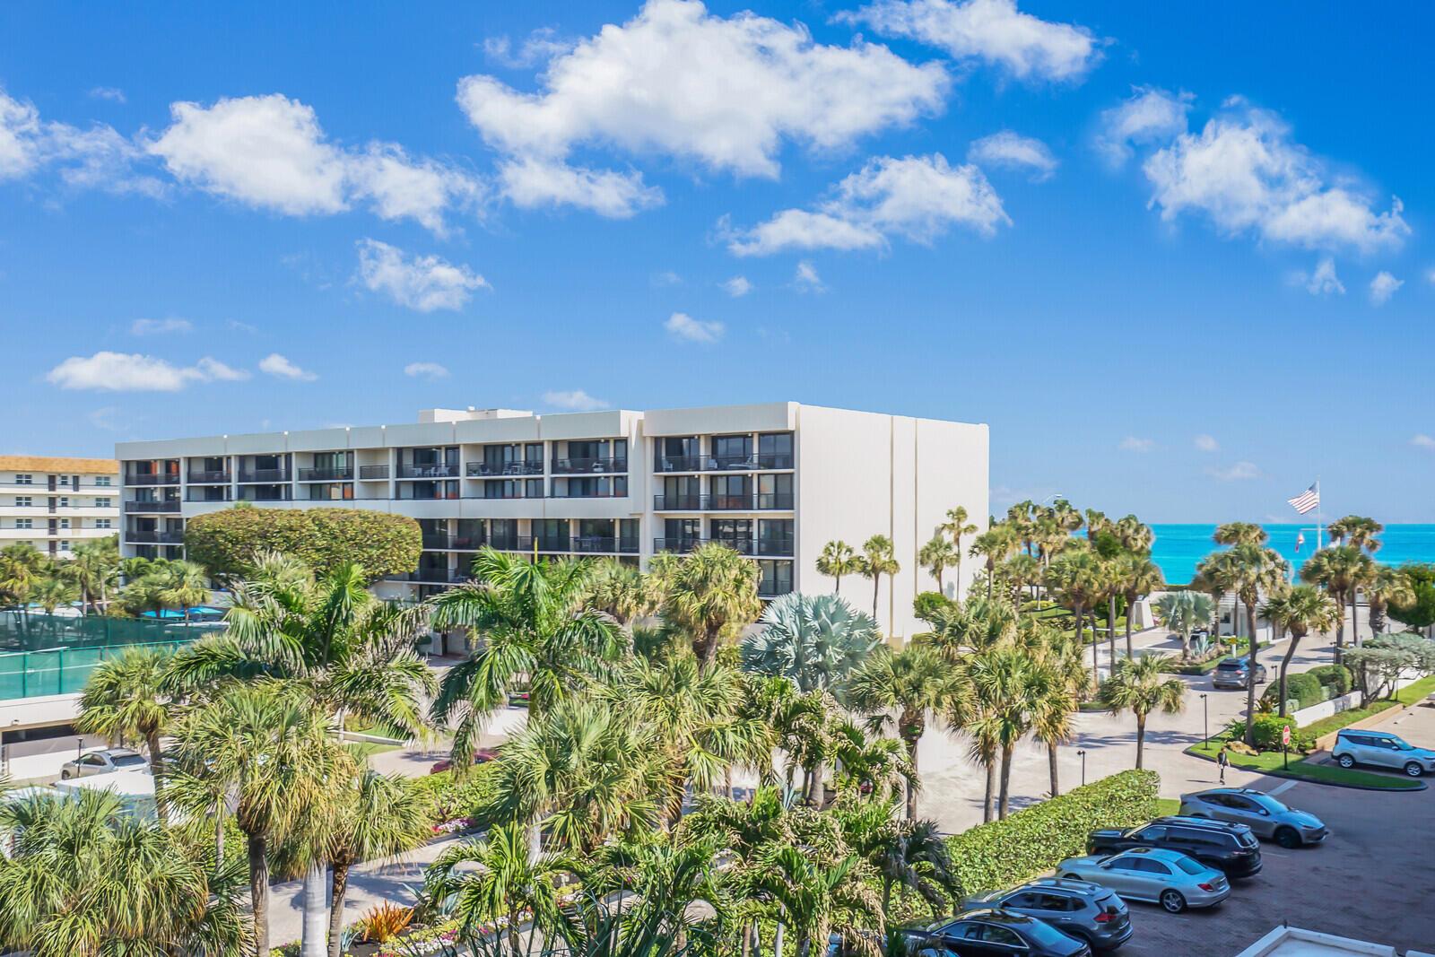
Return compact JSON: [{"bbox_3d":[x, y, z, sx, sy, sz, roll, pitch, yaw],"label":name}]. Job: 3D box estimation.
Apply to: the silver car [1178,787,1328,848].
[{"bbox_3d":[18.300,11.425,47.870,4.750,1.620,1.920,-1,-2,38],"label":"silver car"}]

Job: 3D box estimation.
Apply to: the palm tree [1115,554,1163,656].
[{"bbox_3d":[27.757,9.079,91.613,3.038,8.512,3.038,-1,-2,17],"label":"palm tree"}]

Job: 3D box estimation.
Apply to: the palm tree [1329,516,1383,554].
[{"bbox_3d":[51.700,8.687,112.784,4.400,11.460,4.400,0,-2,0],"label":"palm tree"}]

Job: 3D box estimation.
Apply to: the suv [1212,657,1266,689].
[{"bbox_3d":[32.262,11.985,85.934,1.900,1.680,4.700,-1,-2,39],"label":"suv"}]

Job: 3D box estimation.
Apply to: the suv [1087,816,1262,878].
[{"bbox_3d":[14.080,11.350,43.167,5.150,1.800,1.980,-1,-2,38],"label":"suv"}]

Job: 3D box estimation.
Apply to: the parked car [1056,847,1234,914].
[{"bbox_3d":[12.350,11.429,40.414,4.900,1.470,1.860,-1,-2,38],"label":"parked car"}]

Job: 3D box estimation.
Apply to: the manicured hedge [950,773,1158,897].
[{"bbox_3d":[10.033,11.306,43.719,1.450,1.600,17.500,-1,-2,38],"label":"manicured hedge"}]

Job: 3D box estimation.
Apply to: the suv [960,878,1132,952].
[{"bbox_3d":[8.500,11.392,36.904,4.690,1.720,1.840,-1,-2,37],"label":"suv"}]

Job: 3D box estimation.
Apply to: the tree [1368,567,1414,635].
[{"bbox_3d":[50.033,9.836,103.745,3.590,6.580,3.590,0,-2,0],"label":"tree"}]

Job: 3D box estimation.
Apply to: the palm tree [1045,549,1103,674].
[{"bbox_3d":[23.100,9.110,89.760,3.700,9.180,3.700,0,-2,0],"label":"palm tree"}]

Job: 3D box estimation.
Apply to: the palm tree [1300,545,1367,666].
[{"bbox_3d":[40.662,8.522,91.780,4.290,8.270,4.290,0,-2,0],"label":"palm tree"}]

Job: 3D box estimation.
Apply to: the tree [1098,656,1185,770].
[{"bbox_3d":[17.300,9.971,56.717,3.500,5.400,3.500,0,-2,0],"label":"tree"}]

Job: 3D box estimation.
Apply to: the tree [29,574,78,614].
[{"bbox_3d":[-52.251,10.395,109.731,3.512,5.714,3.512,1,-2,-25],"label":"tree"}]

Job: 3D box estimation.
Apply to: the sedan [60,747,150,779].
[{"bbox_3d":[-26.800,12.506,60.843,4.600,1.660,1.860,-1,-2,36],"label":"sedan"}]

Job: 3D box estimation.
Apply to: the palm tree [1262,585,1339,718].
[{"bbox_3d":[30.085,9.099,71.991,3.696,7.259,3.696,-1,-2,23],"label":"palm tree"}]

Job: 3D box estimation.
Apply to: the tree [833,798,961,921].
[{"bbox_3d":[4.556,9.921,35.210,3.141,3.674,3.141,0,-2,7],"label":"tree"}]

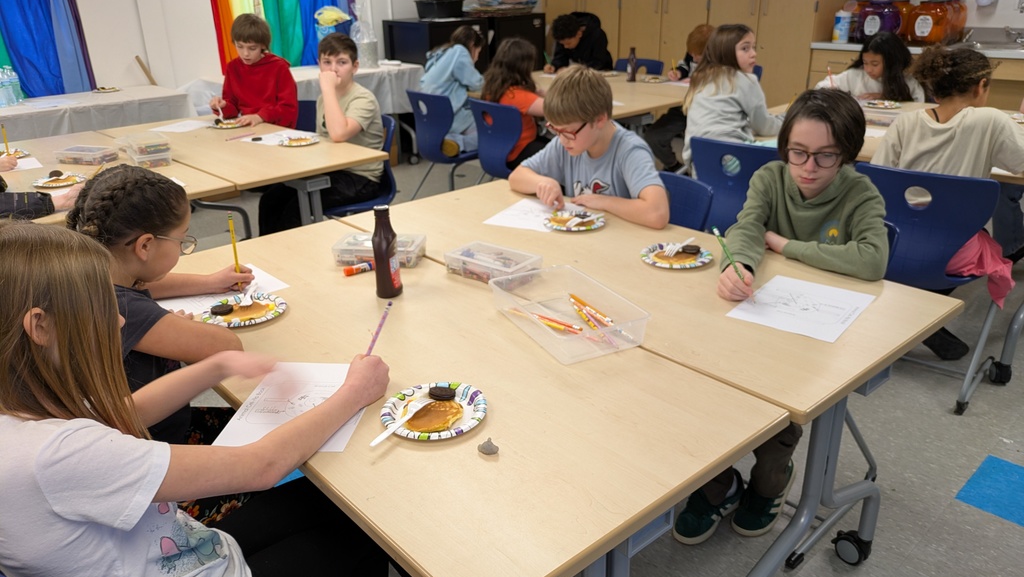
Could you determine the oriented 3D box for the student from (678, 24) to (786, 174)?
[{"bbox_3d":[0.988,-0.500,3.192,0.640,1.190,0.450,-16,27,-31],"label":"student"}]

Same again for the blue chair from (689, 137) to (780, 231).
[{"bbox_3d":[1.044,-0.243,3.070,0.500,0.810,0.450,-22,30,-39],"label":"blue chair"}]

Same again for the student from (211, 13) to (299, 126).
[{"bbox_3d":[-1.195,-0.744,3.827,0.500,1.240,0.620,7,24,18],"label":"student"}]

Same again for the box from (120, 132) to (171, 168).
[{"bbox_3d":[-1.365,-0.503,2.746,0.112,0.100,0.200,-20,29,-36],"label":"box"}]

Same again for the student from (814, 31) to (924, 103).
[{"bbox_3d":[1.973,-0.855,4.076,0.620,1.060,0.500,-19,28,-37],"label":"student"}]

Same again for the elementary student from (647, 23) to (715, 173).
[{"bbox_3d":[1.264,-1.242,5.028,0.660,1.060,0.460,-19,28,-37],"label":"elementary student"}]

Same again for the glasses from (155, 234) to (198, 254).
[{"bbox_3d":[-0.610,-0.081,1.225,0.131,0.045,0.128,14,3,32],"label":"glasses"}]

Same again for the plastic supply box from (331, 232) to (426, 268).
[{"bbox_3d":[-0.324,-0.091,1.841,0.210,0.057,0.112,2,22,7],"label":"plastic supply box"}]

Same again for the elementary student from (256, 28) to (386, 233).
[{"bbox_3d":[-0.814,-0.493,3.289,0.600,1.210,0.410,-16,27,-31],"label":"elementary student"}]

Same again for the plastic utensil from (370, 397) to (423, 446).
[{"bbox_3d":[-0.166,0.205,1.137,0.027,0.015,0.158,11,21,27],"label":"plastic utensil"}]

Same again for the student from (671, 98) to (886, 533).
[{"bbox_3d":[0.661,0.106,1.833,0.590,1.165,0.420,-21,30,-38],"label":"student"}]

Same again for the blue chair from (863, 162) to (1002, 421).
[{"bbox_3d":[1.502,-0.079,2.704,0.500,0.810,0.530,18,30,39],"label":"blue chair"}]

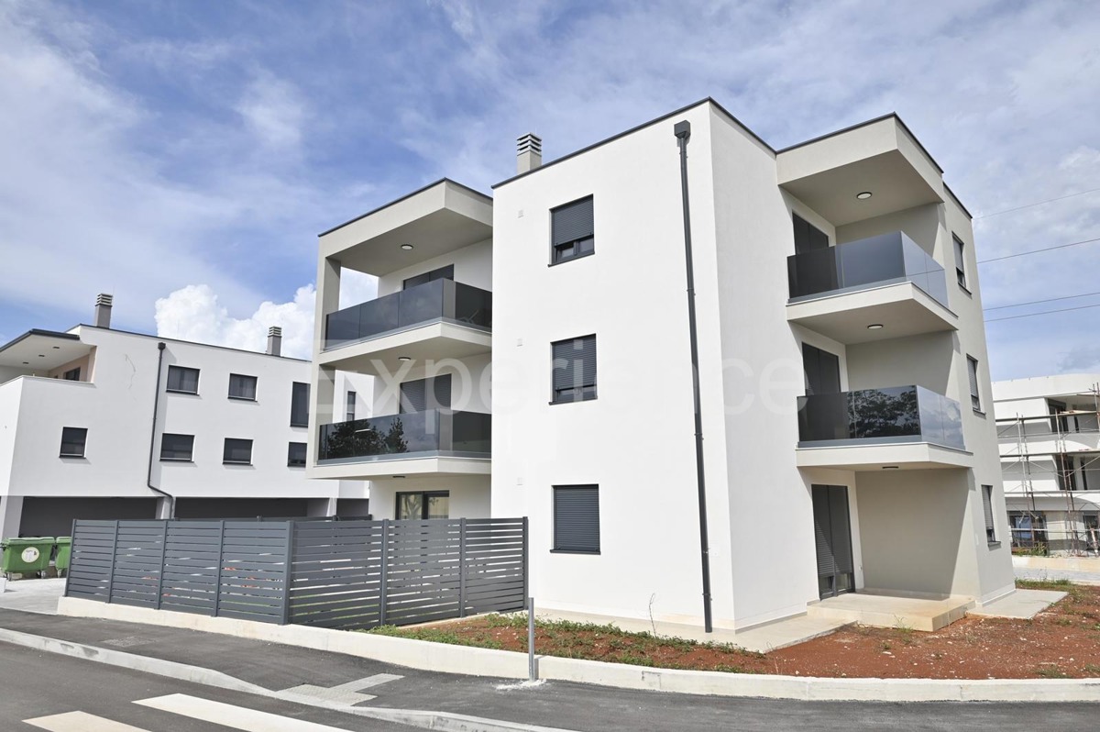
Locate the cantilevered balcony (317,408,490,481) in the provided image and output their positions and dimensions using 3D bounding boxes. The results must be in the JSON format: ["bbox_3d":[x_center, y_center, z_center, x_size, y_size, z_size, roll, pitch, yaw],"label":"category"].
[{"bbox_3d":[-3.641,2.043,18.118,5.070,1.378,1.993,-10,-14,40],"label":"cantilevered balcony"}]

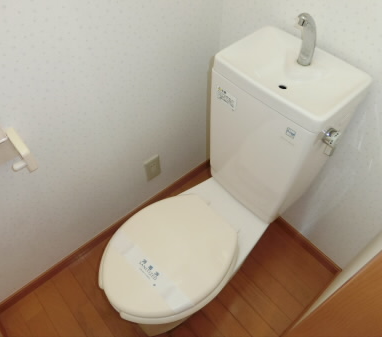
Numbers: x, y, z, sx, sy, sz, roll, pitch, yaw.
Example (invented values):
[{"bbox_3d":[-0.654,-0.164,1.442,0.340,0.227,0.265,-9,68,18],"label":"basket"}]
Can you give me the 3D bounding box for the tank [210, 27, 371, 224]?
[{"bbox_3d":[0.250,-0.099,0.984,0.235,0.481,0.328,-35,59,-24],"label":"tank"}]

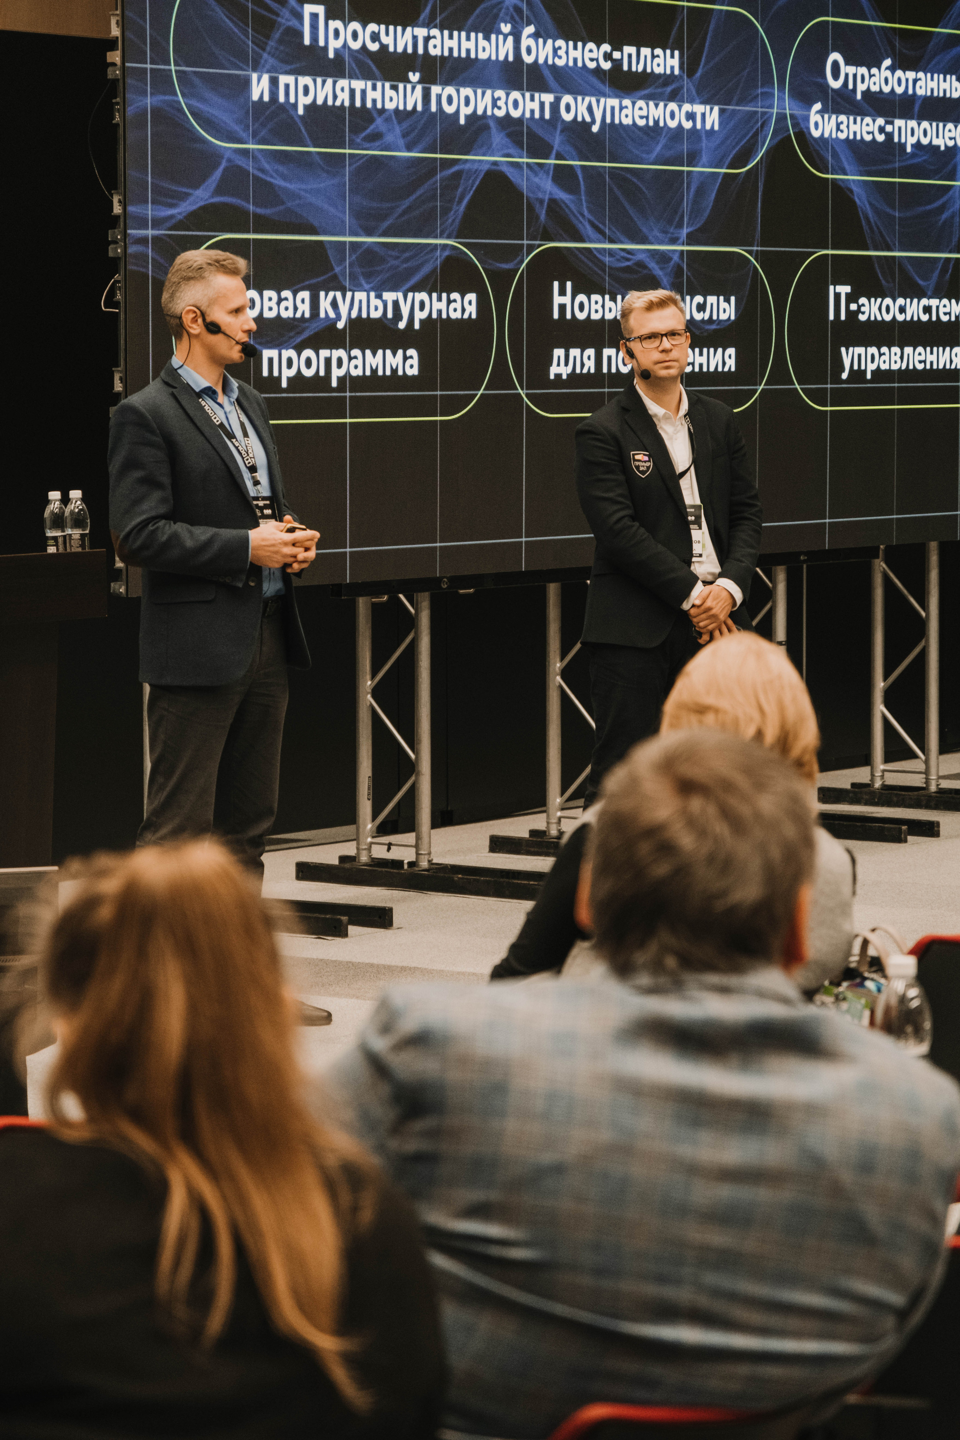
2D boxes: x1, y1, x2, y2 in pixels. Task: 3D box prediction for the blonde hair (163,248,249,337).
[{"bbox_3d":[-0.658,-1.019,9.380,0.208,0.212,0.165,1,6,7],"label":"blonde hair"}]

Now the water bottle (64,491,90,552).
[{"bbox_3d":[-1.048,-0.492,10.200,0.066,0.210,0.066,0,6,0],"label":"water bottle"}]

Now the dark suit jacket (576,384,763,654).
[{"bbox_3d":[0.541,-0.582,11.180,0.530,0.760,0.360,-3,6,-27],"label":"dark suit jacket"}]

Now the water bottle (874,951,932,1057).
[{"bbox_3d":[0.470,0.364,4.350,0.066,0.210,0.066,0,6,0],"label":"water bottle"}]

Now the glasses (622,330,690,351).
[{"bbox_3d":[0.496,-1.075,11.080,0.143,0.047,0.145,-7,6,-22],"label":"glasses"}]

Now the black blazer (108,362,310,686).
[{"bbox_3d":[-0.655,-0.473,9.480,0.400,0.785,0.530,3,6,29],"label":"black blazer"}]

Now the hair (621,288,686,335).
[{"bbox_3d":[0.488,-1.141,11.120,0.180,0.175,0.200,-7,6,-22],"label":"hair"}]

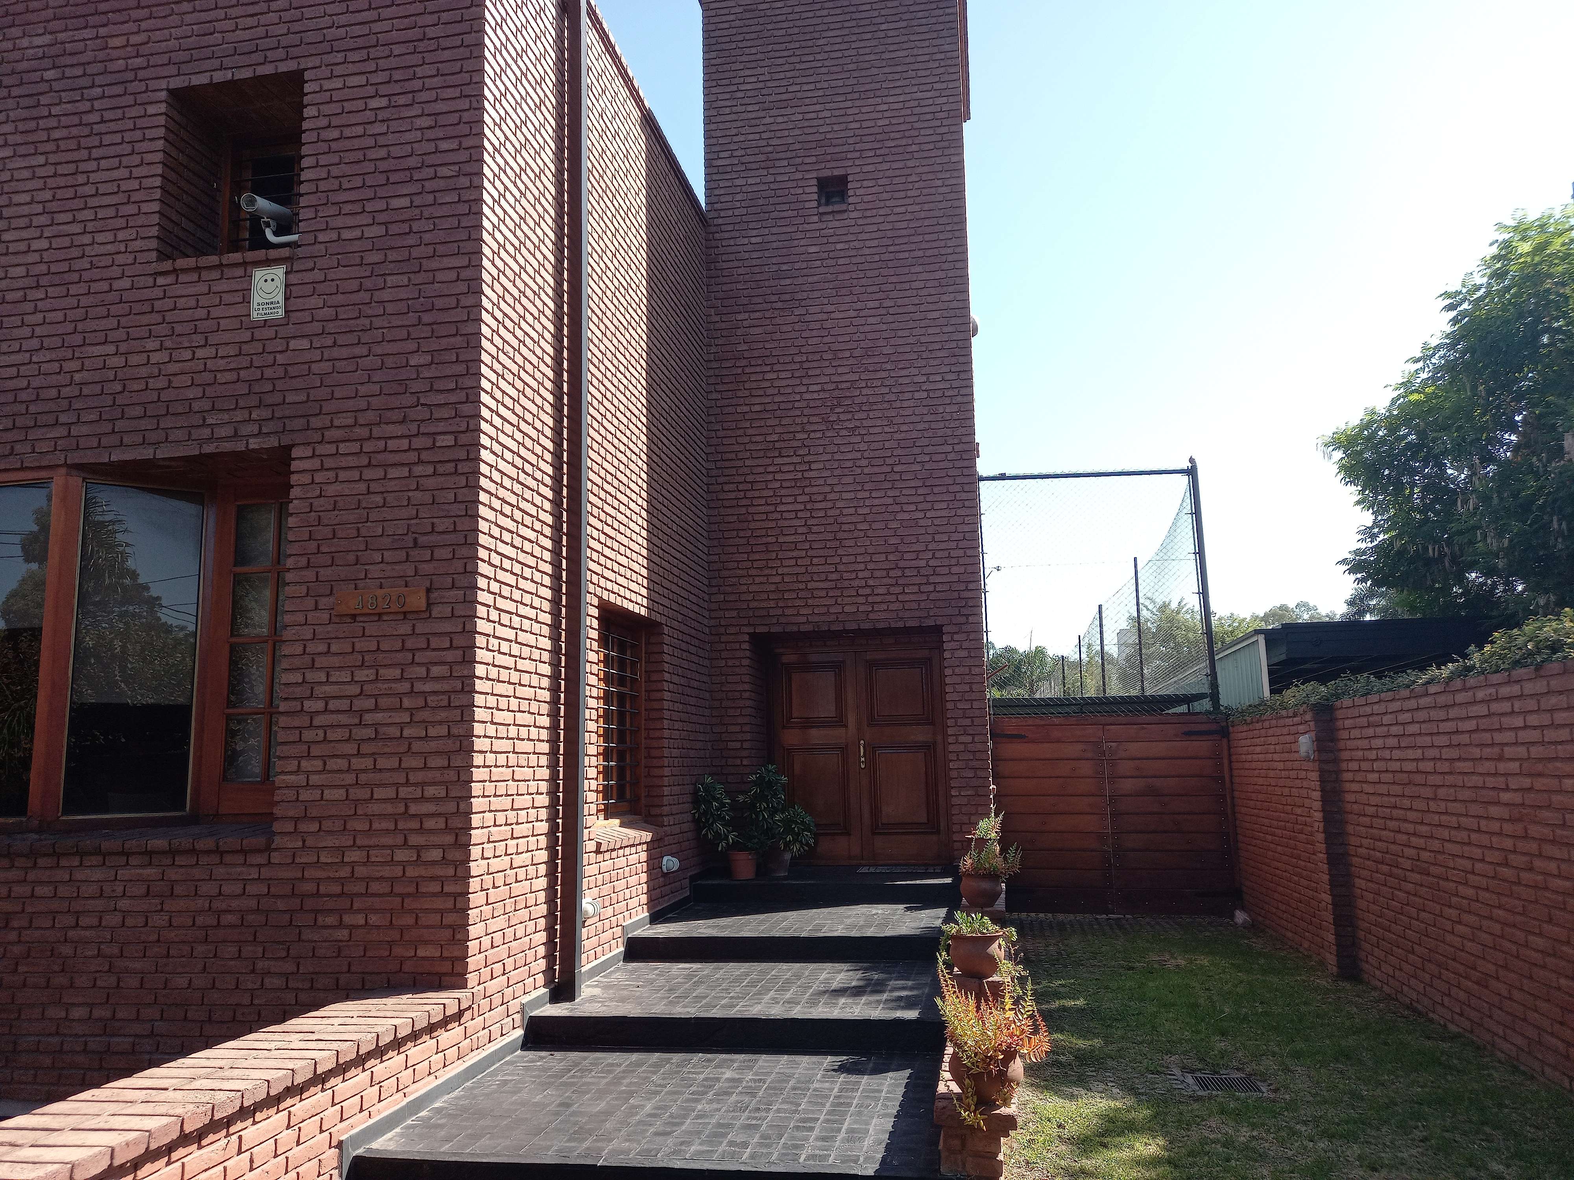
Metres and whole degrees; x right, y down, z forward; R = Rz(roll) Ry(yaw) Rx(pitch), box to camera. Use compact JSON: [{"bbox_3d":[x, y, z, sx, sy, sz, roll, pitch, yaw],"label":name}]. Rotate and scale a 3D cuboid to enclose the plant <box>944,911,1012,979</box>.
[{"bbox_3d":[0.969,1.781,5.763,0.320,0.330,0.300,-3,-9,9],"label":"plant"}]

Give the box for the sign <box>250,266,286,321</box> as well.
[{"bbox_3d":[-2.799,-1.606,6.131,0.190,0.295,0.010,-3,-9,9],"label":"sign"}]

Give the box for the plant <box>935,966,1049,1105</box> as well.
[{"bbox_3d":[0.745,1.611,4.134,0.370,0.460,0.340,-3,-9,9],"label":"plant"}]

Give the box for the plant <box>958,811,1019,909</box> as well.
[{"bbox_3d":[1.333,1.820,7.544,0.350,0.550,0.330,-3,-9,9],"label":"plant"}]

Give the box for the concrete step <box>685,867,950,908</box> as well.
[{"bbox_3d":[0.385,2.542,9.820,2.180,0.165,1.450,-3,-9,9],"label":"concrete step"}]

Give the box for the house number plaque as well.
[{"bbox_3d":[-2.057,0.056,5.734,0.490,0.118,0.022,-3,-9,9],"label":"house number plaque"}]

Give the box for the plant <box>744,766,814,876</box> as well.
[{"bbox_3d":[-0.074,2.020,10.044,0.600,0.970,0.550,-3,-9,9],"label":"plant"}]

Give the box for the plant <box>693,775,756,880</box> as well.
[{"bbox_3d":[-0.529,2.049,9.861,0.500,0.880,0.480,-3,-9,9],"label":"plant"}]

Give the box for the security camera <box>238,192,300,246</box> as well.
[{"bbox_3d":[-2.794,-2.018,6.277,0.270,0.280,0.330,-4,1,11],"label":"security camera"}]

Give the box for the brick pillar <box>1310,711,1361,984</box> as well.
[{"bbox_3d":[4.129,1.893,8.674,0.170,2.030,0.270,-3,-9,9],"label":"brick pillar"}]

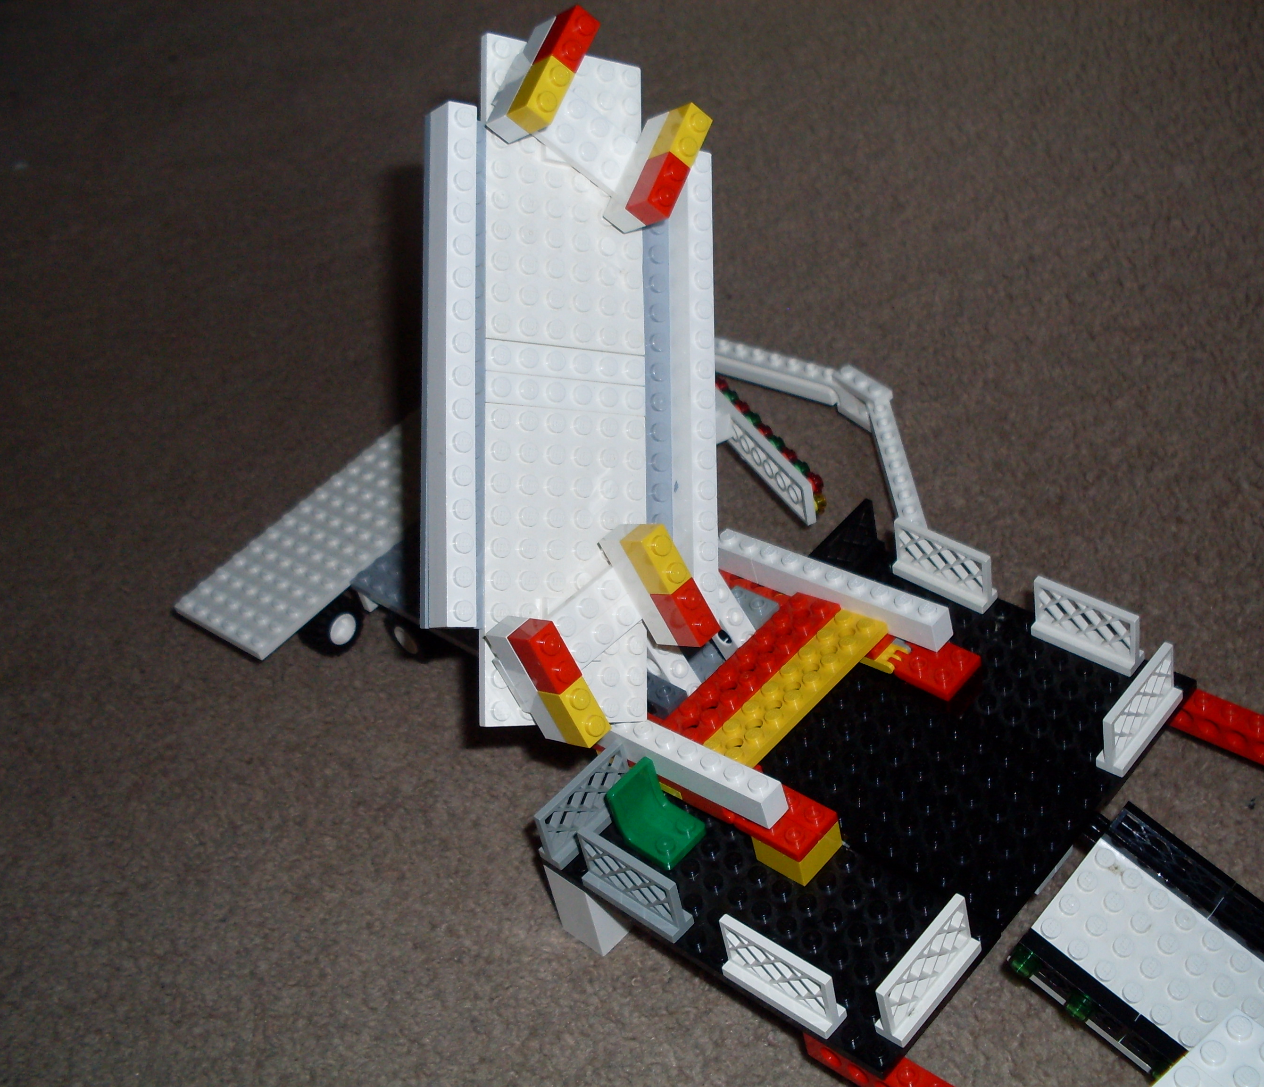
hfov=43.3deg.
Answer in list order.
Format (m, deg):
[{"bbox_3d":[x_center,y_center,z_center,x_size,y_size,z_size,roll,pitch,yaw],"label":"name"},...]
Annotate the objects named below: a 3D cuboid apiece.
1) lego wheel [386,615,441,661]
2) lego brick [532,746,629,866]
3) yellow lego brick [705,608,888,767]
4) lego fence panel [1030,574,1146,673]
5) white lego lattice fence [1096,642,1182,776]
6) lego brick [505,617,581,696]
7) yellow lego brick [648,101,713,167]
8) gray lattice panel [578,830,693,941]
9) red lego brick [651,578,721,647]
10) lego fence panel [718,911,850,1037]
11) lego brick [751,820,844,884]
[{"bbox_3d":[-0.073,0.030,0.546,0.021,0.021,0.012,24,52,36],"label":"lego wheel"},{"bbox_3d":[-0.013,0.071,0.432,0.008,0.019,0.032,24,52,37],"label":"lego brick"},{"bbox_3d":[0.044,0.039,0.427,0.016,0.005,0.064,21,51,41],"label":"yellow lego brick"},{"bbox_3d":[0.129,0.022,0.451,0.032,0.019,0.008,25,55,37],"label":"lego fence panel"},{"bbox_3d":[0.137,0.044,0.427,0.008,0.019,0.032,25,54,36],"label":"white lego lattice fence"},{"bbox_3d":[-0.020,0.027,0.381,0.008,0.016,0.011,-41,23,-28],"label":"lego brick"},{"bbox_3d":[0.013,-0.106,0.418,0.011,0.008,0.016,-4,57,54],"label":"yellow lego brick"},{"bbox_3d":[0.000,0.087,0.408,0.032,0.019,0.008,24,52,37],"label":"gray lattice panel"},{"bbox_3d":[0.014,0.018,0.412,0.008,0.016,0.011,-40,20,-31],"label":"red lego brick"},{"bbox_3d":[0.035,0.102,0.381,0.032,0.019,0.008,24,52,37],"label":"lego fence panel"},{"bbox_3d":[0.043,0.077,0.414,0.016,0.010,0.016,24,52,37],"label":"lego brick"}]

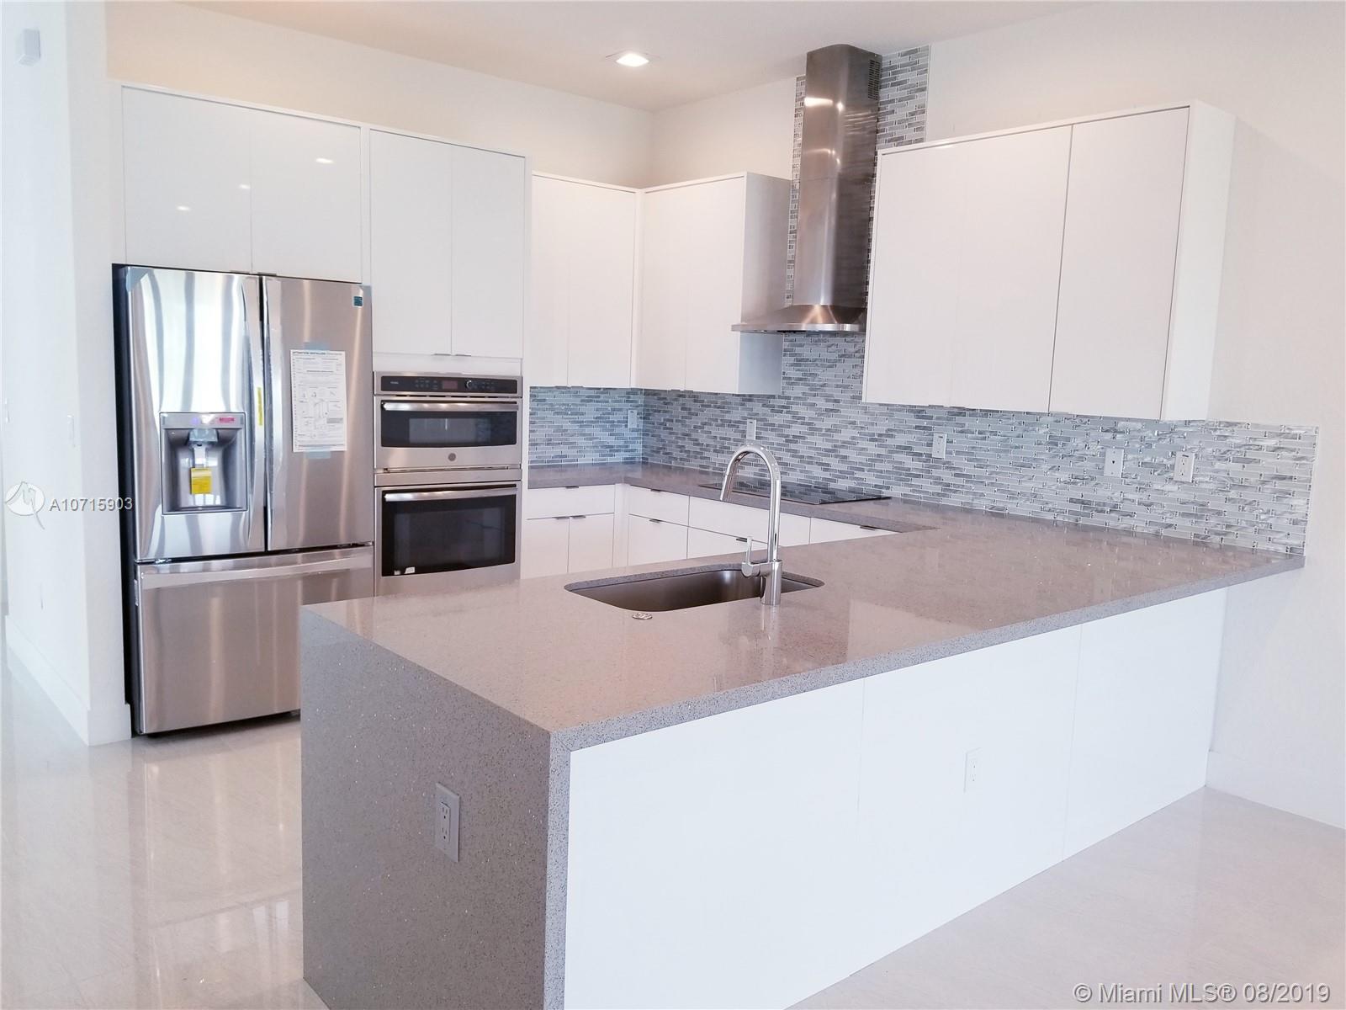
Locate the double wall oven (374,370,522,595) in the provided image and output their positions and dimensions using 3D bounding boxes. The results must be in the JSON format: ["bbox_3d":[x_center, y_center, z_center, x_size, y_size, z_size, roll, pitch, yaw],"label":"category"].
[{"bbox_3d":[-1.220,-0.105,4.977,0.757,1.090,0.625,-4,10,-40],"label":"double wall oven"}]

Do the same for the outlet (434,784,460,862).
[{"bbox_3d":[-0.404,0.565,1.798,0.010,0.120,0.081,-4,10,-40],"label":"outlet"}]

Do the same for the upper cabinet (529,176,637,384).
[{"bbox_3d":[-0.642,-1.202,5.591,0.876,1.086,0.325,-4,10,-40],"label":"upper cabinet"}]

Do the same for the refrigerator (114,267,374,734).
[{"bbox_3d":[-1.872,-0.047,4.308,0.909,1.767,0.830,-4,10,-40],"label":"refrigerator"}]

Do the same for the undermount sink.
[{"bbox_3d":[0.062,0.329,2.687,0.725,0.230,0.430,-4,10,-40],"label":"undermount sink"}]

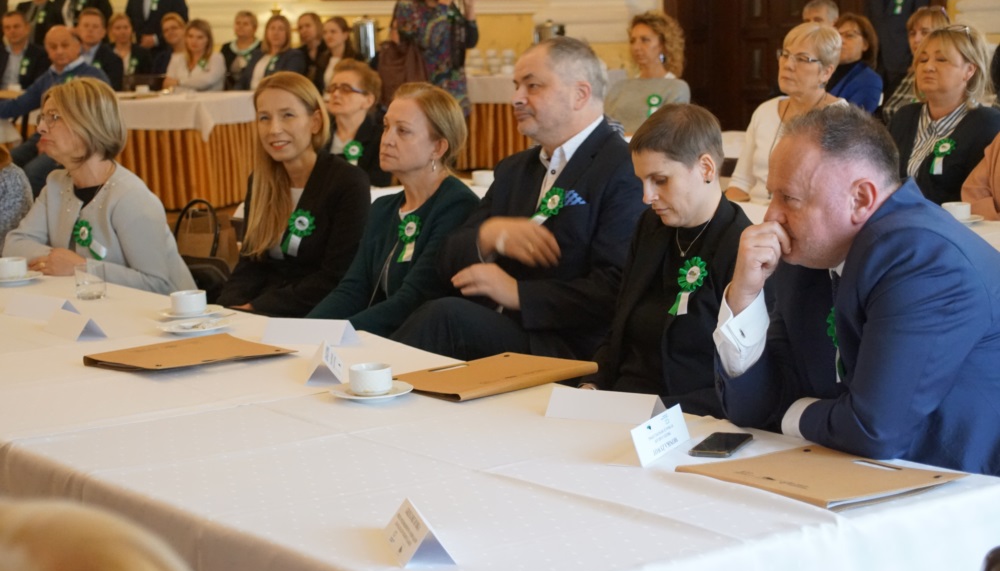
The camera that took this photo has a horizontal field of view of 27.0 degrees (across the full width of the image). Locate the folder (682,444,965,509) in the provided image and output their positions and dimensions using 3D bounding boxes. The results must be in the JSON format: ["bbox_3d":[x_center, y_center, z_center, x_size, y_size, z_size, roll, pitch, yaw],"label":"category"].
[{"bbox_3d":[0.491,0.287,3.186,0.272,0.015,0.330,-7,10,-35],"label":"folder"}]

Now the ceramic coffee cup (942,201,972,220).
[{"bbox_3d":[1.358,-0.222,6.200,0.086,0.049,0.093,-1,9,0],"label":"ceramic coffee cup"}]

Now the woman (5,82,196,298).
[{"bbox_3d":[-1.232,0.053,5.948,0.520,1.260,0.800,7,12,44],"label":"woman"}]

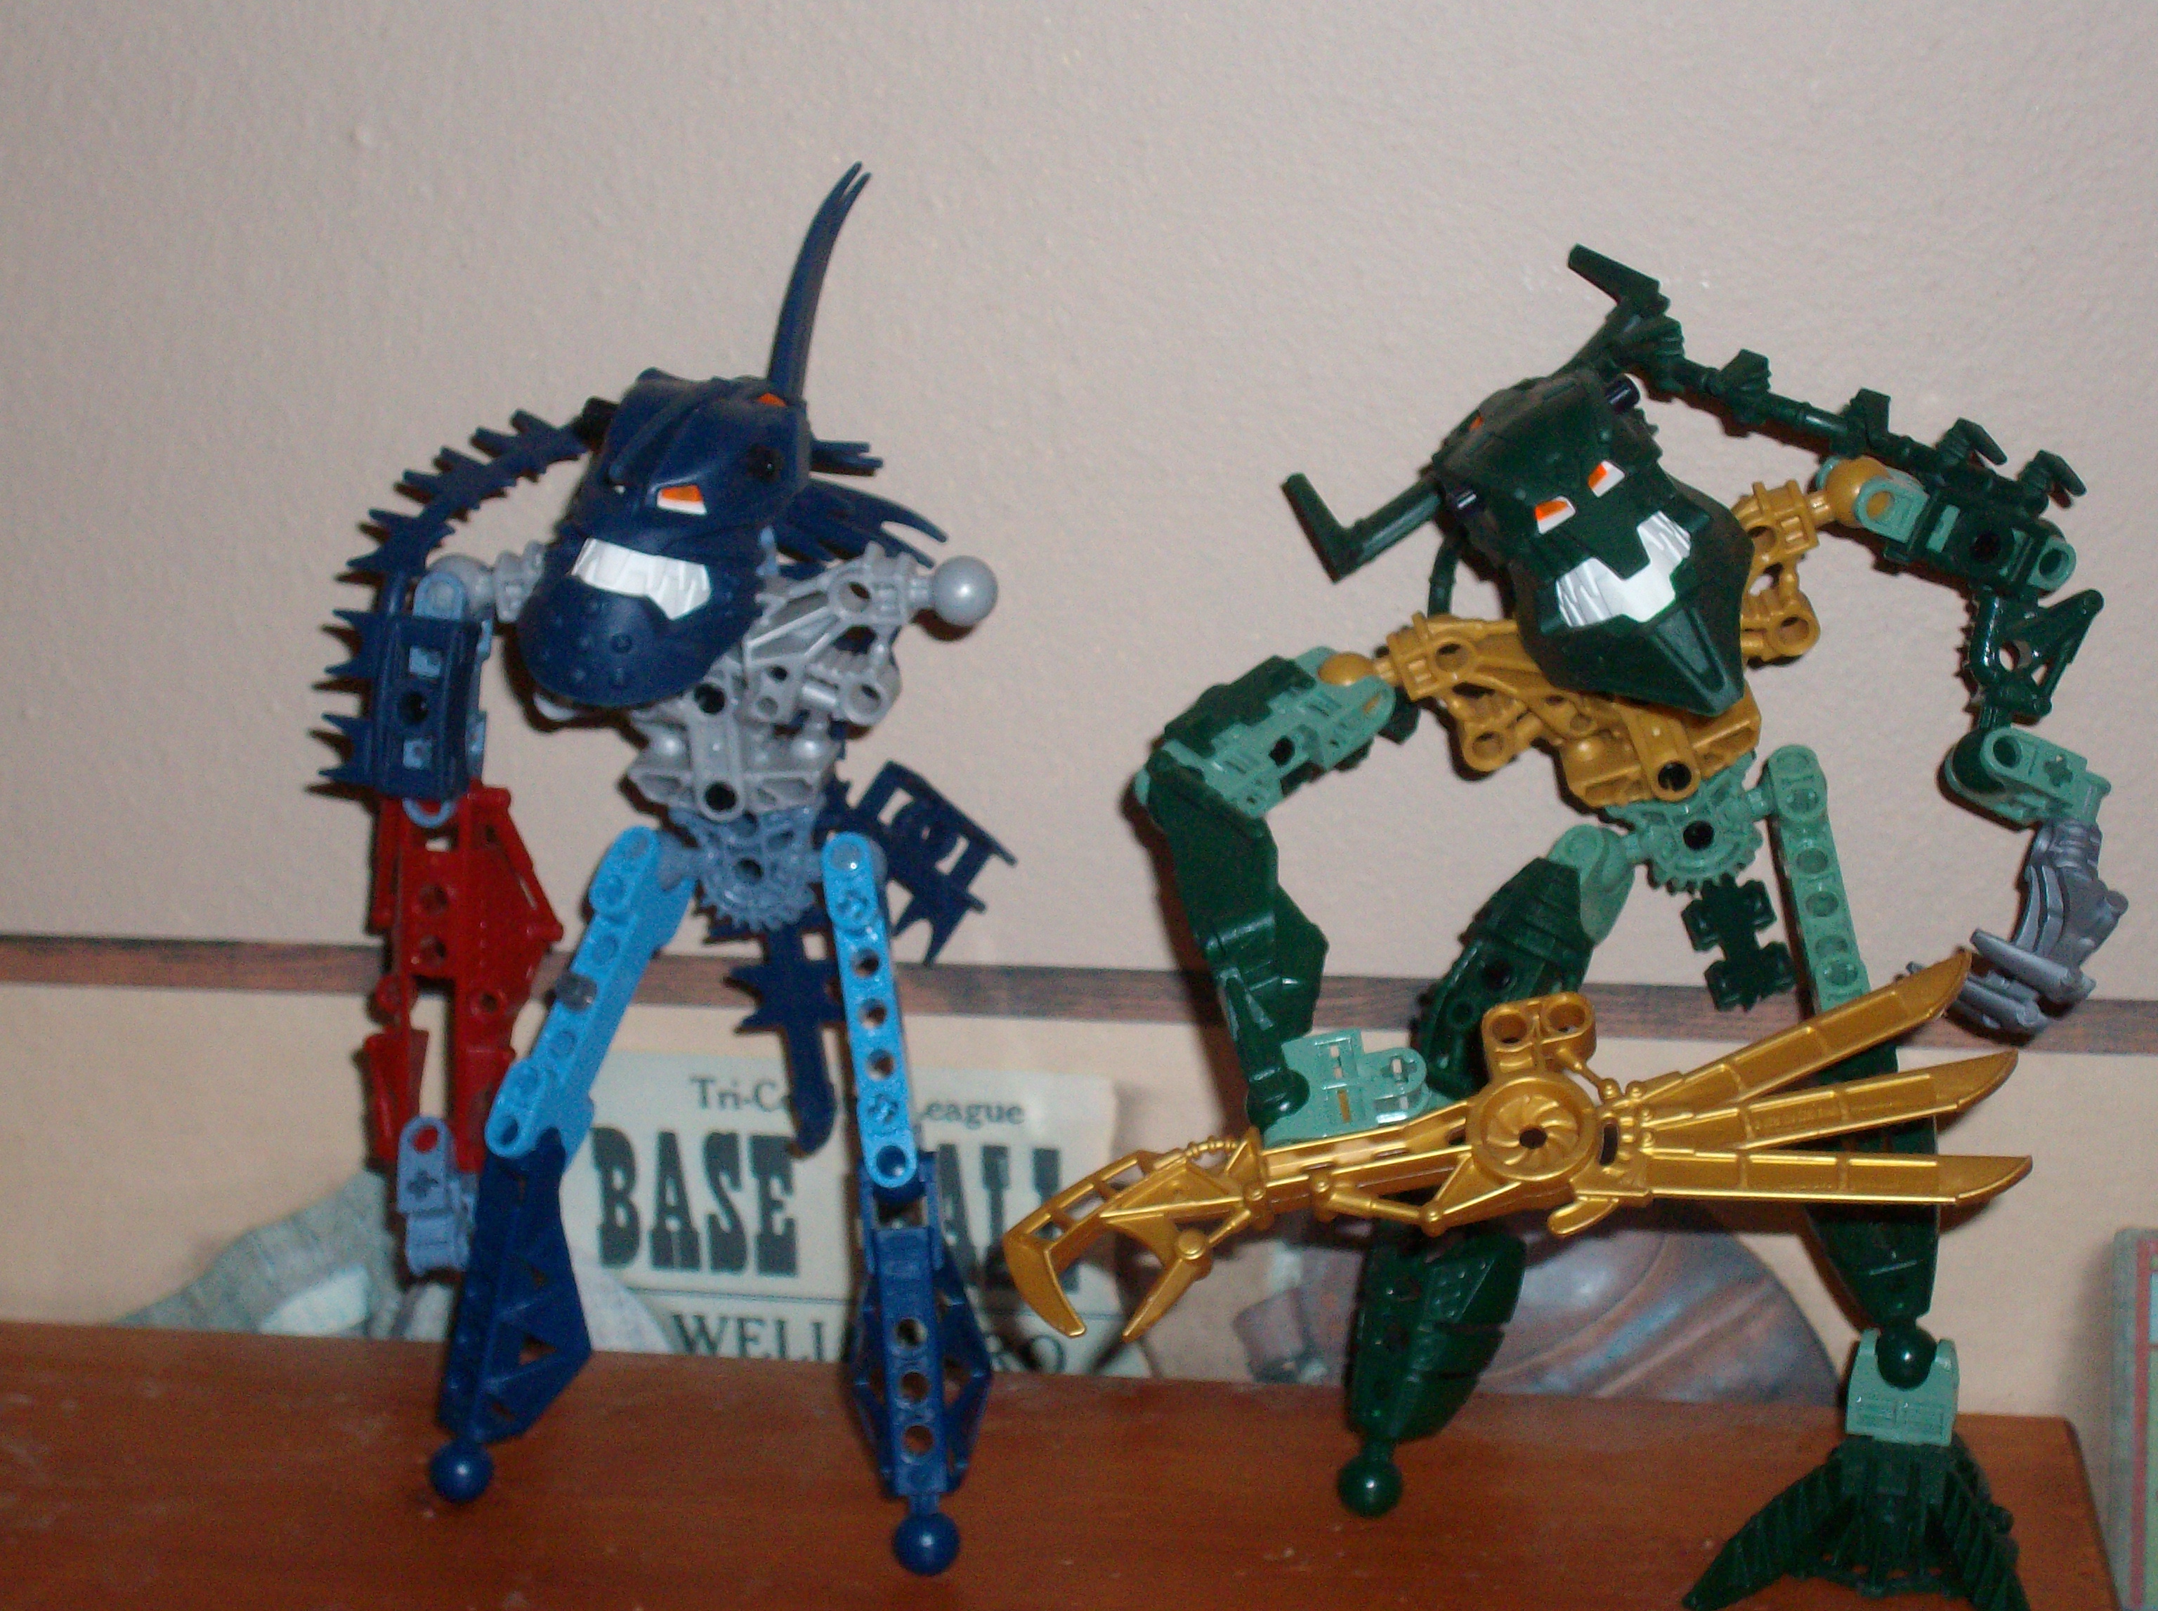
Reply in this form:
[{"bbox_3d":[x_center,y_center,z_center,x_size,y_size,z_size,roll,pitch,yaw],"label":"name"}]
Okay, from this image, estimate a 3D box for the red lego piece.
[{"bbox_3d":[-0.095,0.027,0.622,0.030,0.059,0.018,4,10,16],"label":"red lego piece"}]

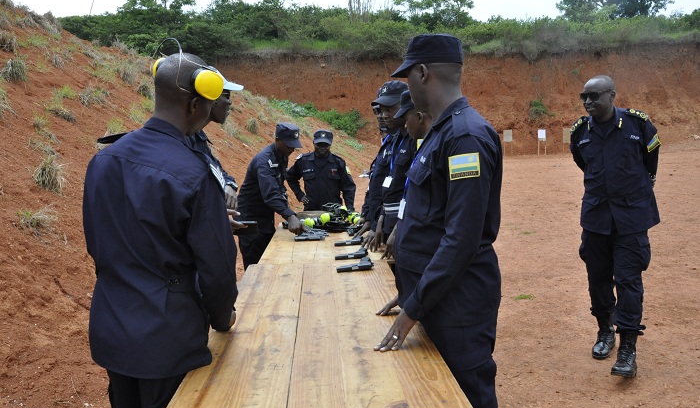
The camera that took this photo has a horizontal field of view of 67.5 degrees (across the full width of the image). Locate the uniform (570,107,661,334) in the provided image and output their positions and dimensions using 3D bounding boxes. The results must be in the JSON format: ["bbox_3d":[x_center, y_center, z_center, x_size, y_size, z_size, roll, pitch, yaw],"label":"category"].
[{"bbox_3d":[1.617,0.107,3.190,0.530,1.380,0.360,5,9,39],"label":"uniform"}]

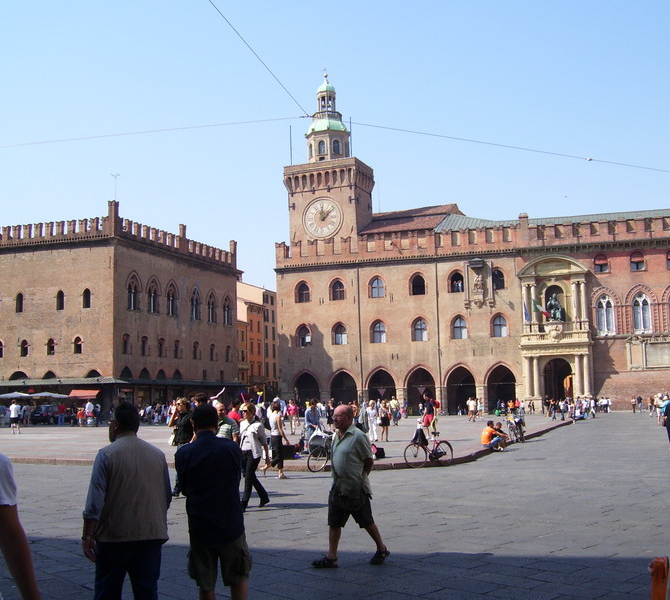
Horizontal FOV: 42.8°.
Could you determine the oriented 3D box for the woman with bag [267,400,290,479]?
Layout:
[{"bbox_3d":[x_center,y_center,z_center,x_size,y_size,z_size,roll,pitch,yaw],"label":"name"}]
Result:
[{"bbox_3d":[-1.264,3.021,18.593,0.600,1.670,0.500,3,-8,-37],"label":"woman with bag"}]

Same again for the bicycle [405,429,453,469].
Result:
[{"bbox_3d":[2.497,3.903,22.757,1.750,1.030,0.580,3,-8,-37],"label":"bicycle"}]

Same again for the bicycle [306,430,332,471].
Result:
[{"bbox_3d":[0.051,3.760,21.658,1.720,1.050,0.580,3,-8,-37],"label":"bicycle"}]

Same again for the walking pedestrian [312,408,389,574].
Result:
[{"bbox_3d":[0.130,1.913,8.944,0.800,1.690,0.520,1,-7,-20],"label":"walking pedestrian"}]

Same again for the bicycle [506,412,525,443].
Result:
[{"bbox_3d":[7.036,4.974,33.360,0.600,1.080,1.700,-4,-7,19],"label":"bicycle"}]

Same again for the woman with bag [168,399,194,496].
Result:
[{"bbox_3d":[-2.721,2.615,15.043,0.520,1.670,0.500,2,-7,-28],"label":"woman with bag"}]

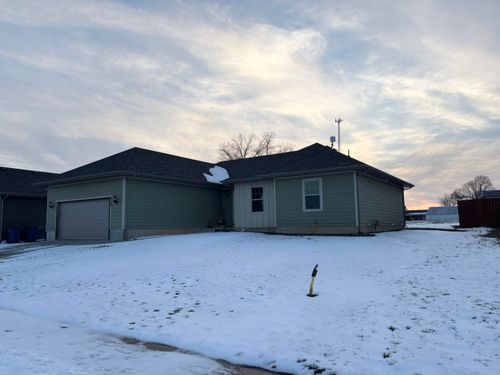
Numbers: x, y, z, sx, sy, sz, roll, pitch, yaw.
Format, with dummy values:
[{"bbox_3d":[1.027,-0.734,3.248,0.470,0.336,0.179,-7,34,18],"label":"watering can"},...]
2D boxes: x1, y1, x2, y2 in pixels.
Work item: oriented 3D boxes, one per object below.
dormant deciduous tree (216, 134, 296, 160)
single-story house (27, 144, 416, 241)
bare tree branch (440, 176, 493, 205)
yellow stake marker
[{"bbox_3d":[0.635,-0.810,52.383,11.000,14.015,10.500,-1,-6,1],"label":"dormant deciduous tree"},{"bbox_3d":[-0.032,0.333,26.428,18.088,5.984,20.074,-5,-7,32],"label":"single-story house"},{"bbox_3d":[47.328,3.030,82.460,14.000,11.743,12.000,-5,-7,30],"label":"bare tree branch"},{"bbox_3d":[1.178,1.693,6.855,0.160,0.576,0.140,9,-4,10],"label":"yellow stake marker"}]

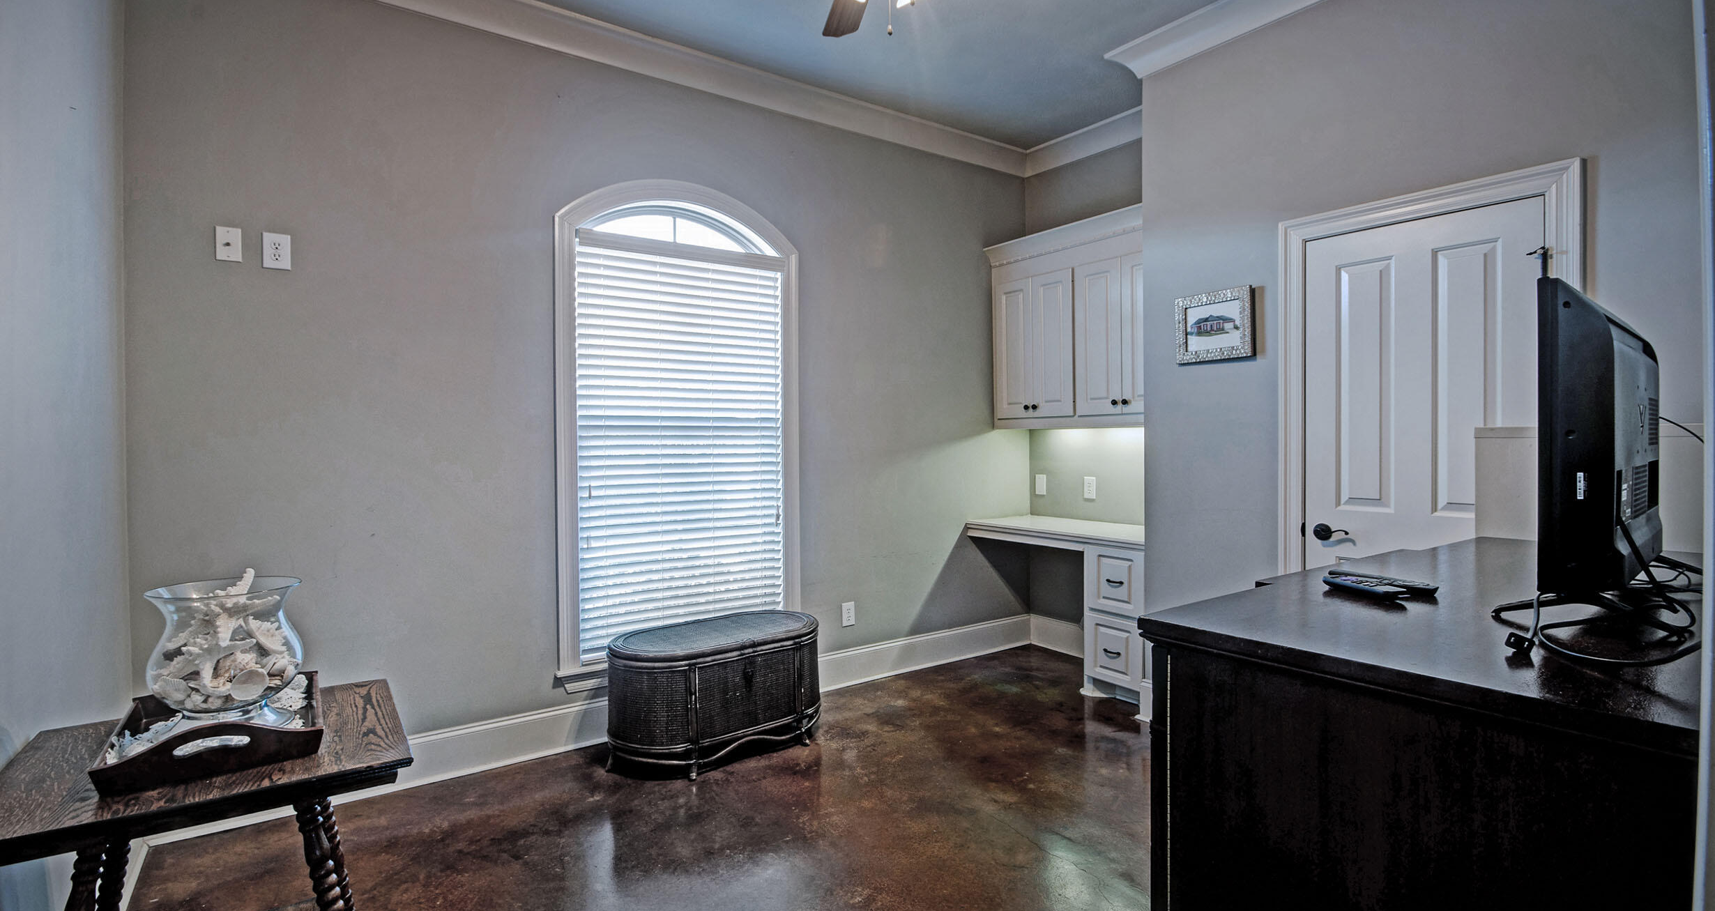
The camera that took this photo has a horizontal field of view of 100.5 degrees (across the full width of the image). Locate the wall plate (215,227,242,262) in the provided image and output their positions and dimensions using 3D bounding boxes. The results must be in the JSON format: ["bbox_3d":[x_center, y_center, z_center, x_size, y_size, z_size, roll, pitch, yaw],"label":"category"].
[{"bbox_3d":[-2.026,-0.680,2.298,0.068,0.111,0.008,-1,1,-33],"label":"wall plate"}]

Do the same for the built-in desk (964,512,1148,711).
[{"bbox_3d":[1.174,0.772,3.777,0.515,0.775,1.070,-1,1,-39],"label":"built-in desk"}]

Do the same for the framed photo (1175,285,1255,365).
[{"bbox_3d":[1.462,-0.531,2.913,0.025,0.276,0.305,-1,1,-39],"label":"framed photo"}]

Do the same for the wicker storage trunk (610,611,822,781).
[{"bbox_3d":[-0.569,0.968,2.983,0.920,0.460,0.465,-1,1,-33],"label":"wicker storage trunk"}]

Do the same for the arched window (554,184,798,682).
[{"bbox_3d":[-0.757,-0.152,3.173,1.100,2.050,0.130,-1,1,-33],"label":"arched window"}]

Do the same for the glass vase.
[{"bbox_3d":[-1.198,0.385,1.361,0.226,0.268,0.226,-1,1,-33],"label":"glass vase"}]

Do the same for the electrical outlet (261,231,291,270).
[{"bbox_3d":[-1.924,-0.676,2.364,0.072,0.116,0.008,-1,1,-33],"label":"electrical outlet"}]

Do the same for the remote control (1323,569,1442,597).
[{"bbox_3d":[1.069,0.263,1.458,0.050,0.022,0.195,-1,1,-27],"label":"remote control"}]

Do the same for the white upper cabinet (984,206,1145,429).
[{"bbox_3d":[1.225,-0.664,3.782,0.360,1.035,1.070,-1,1,-39],"label":"white upper cabinet"}]

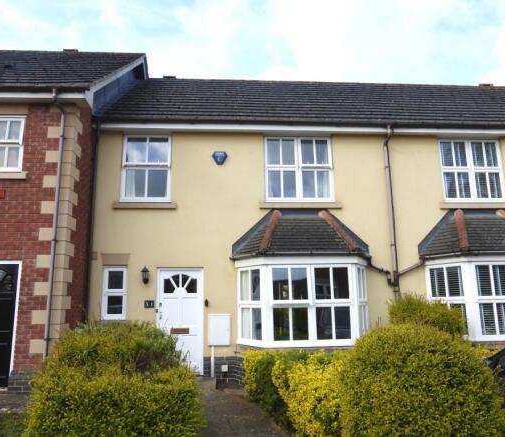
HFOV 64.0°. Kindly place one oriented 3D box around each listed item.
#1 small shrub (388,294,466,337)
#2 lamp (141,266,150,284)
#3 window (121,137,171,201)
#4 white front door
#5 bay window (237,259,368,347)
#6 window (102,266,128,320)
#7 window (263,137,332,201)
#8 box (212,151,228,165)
[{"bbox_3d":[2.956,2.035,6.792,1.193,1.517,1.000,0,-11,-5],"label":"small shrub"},{"bbox_3d":[-2.098,1.122,7.942,0.172,0.356,0.220,0,-11,-5],"label":"lamp"},{"bbox_3d":[-2.223,-1.053,8.545,1.015,1.439,0.120,0,-11,-5],"label":"window"},{"bbox_3d":[-1.414,2.037,8.015,0.901,2.050,0.120,0,-11,-5],"label":"white front door"},{"bbox_3d":[1.067,1.610,7.857,2.765,1.621,0.800,0,-11,-5],"label":"bay window"},{"bbox_3d":[-2.721,1.483,8.017,0.455,1.026,0.120,0,-11,-5],"label":"window"},{"bbox_3d":[1.026,-1.059,8.807,1.485,1.439,0.120,0,-11,-5],"label":"window"},{"bbox_3d":[-0.683,-1.262,8.587,0.330,0.307,0.080,0,-11,-5],"label":"box"}]

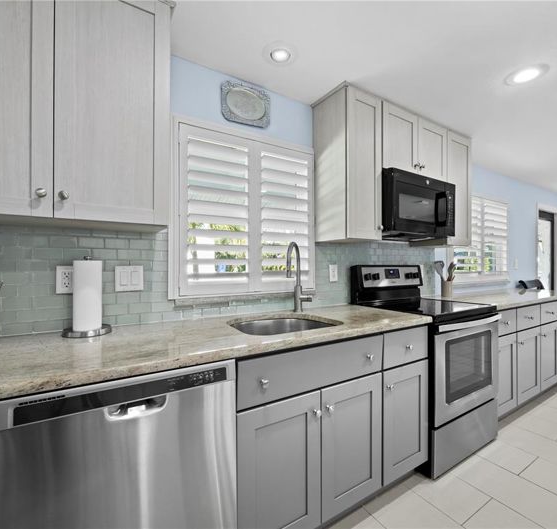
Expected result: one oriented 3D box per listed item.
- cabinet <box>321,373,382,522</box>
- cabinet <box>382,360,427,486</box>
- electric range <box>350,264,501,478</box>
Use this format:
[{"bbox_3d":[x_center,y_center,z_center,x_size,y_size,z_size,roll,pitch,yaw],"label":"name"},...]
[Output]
[{"bbox_3d":[0.202,0.811,1.542,0.387,0.560,0.565,0,0,-31],"label":"cabinet"},{"bbox_3d":[0.530,0.810,1.738,0.378,0.560,0.565,0,0,-31],"label":"cabinet"},{"bbox_3d":[1.016,0.593,2.014,0.760,1.200,0.670,0,0,-31],"label":"electric range"}]

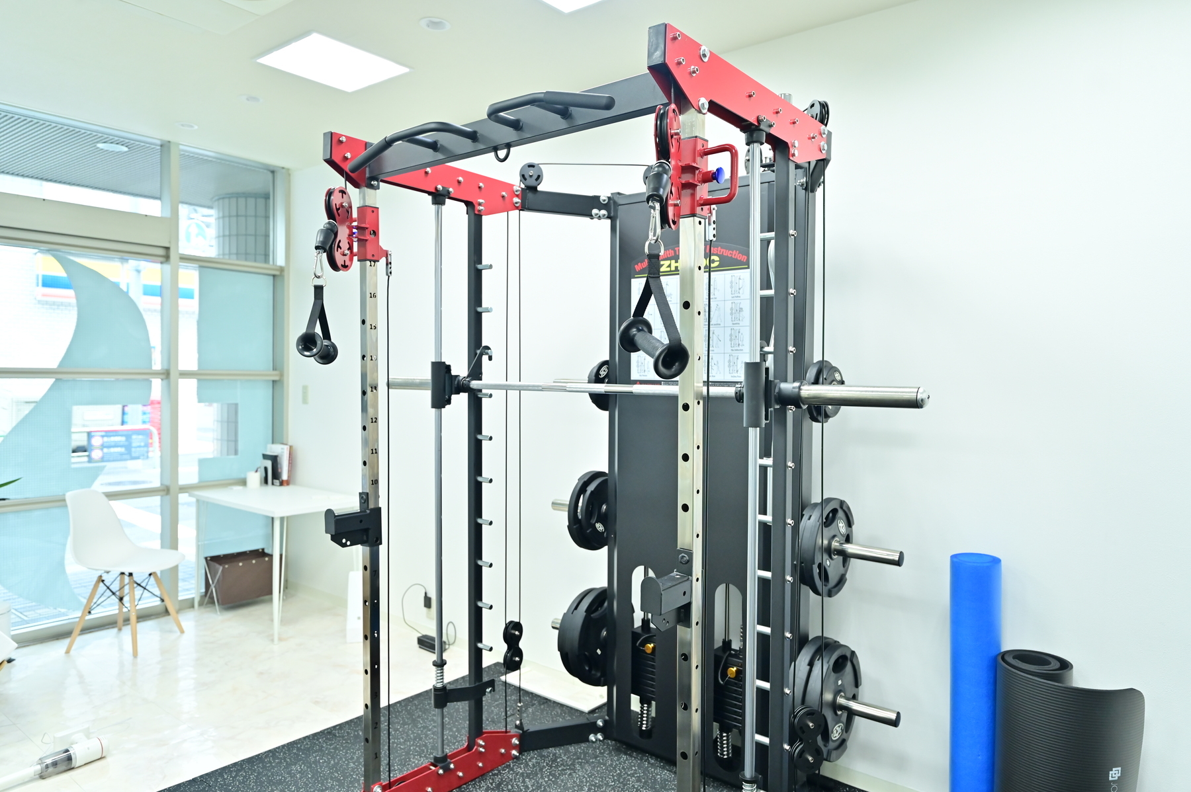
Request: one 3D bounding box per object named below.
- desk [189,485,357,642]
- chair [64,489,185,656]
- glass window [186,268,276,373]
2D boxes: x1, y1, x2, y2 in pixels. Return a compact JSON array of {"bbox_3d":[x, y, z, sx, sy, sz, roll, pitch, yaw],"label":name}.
[{"bbox_3d":[-1.953,0.970,4.845,0.998,0.721,0.589,2,2,38],"label":"desk"},{"bbox_3d":[-2.542,0.927,4.301,0.510,0.825,0.460,1,2,6],"label":"chair"},{"bbox_3d":[-2.377,-0.496,5.161,0.050,0.665,0.610,2,2,38],"label":"glass window"}]

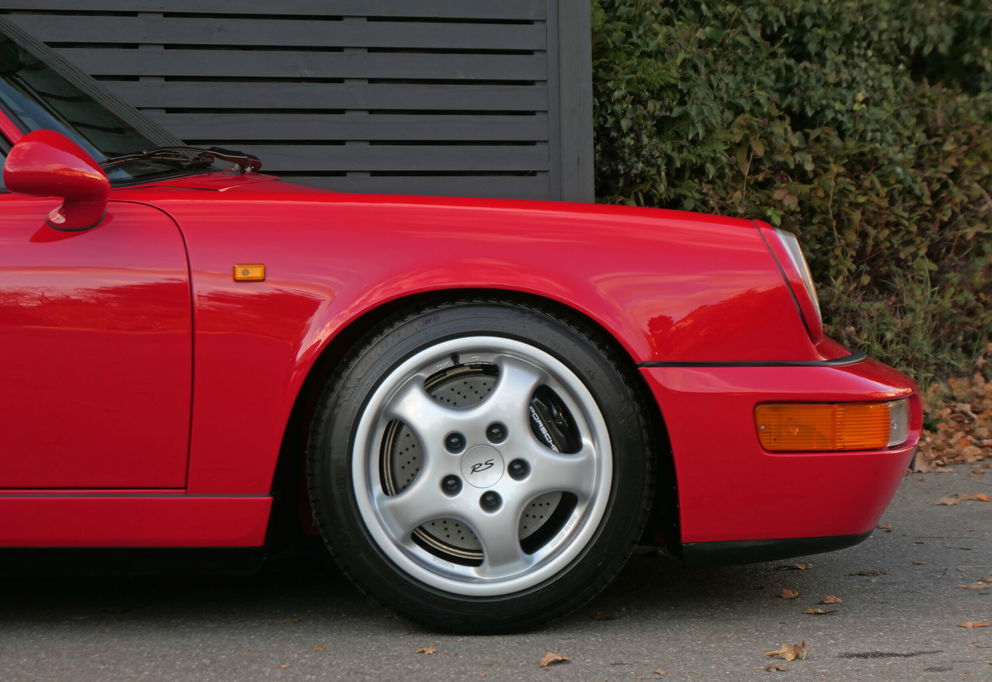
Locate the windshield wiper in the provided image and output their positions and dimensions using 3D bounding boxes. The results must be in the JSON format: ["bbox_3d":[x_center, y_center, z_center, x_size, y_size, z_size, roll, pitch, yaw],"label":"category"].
[{"bbox_3d":[-0.614,-0.358,5.550,0.080,0.060,0.580,0,1,24],"label":"windshield wiper"}]

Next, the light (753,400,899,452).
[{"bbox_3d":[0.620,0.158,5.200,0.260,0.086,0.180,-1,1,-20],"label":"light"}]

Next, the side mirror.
[{"bbox_3d":[-0.795,-0.292,5.090,0.180,0.178,0.205,-1,1,0],"label":"side mirror"}]

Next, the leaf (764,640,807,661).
[{"bbox_3d":[0.488,0.522,4.750,0.070,0.029,0.050,-1,1,0],"label":"leaf"}]

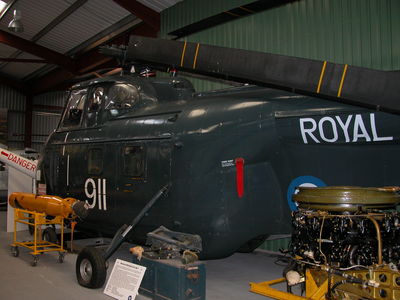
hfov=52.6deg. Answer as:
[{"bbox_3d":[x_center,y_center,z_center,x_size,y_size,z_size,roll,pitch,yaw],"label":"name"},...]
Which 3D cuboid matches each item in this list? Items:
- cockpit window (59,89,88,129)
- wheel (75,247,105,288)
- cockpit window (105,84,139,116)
[{"bbox_3d":[-2.440,-0.795,7.800,0.800,0.720,0.170,-3,-4,42],"label":"cockpit window"},{"bbox_3d":[-1.521,1.657,5.680,0.590,0.580,0.210,-3,-4,42],"label":"wheel"},{"bbox_3d":[-1.330,-0.839,6.850,0.760,0.530,0.200,-3,-4,42],"label":"cockpit window"}]

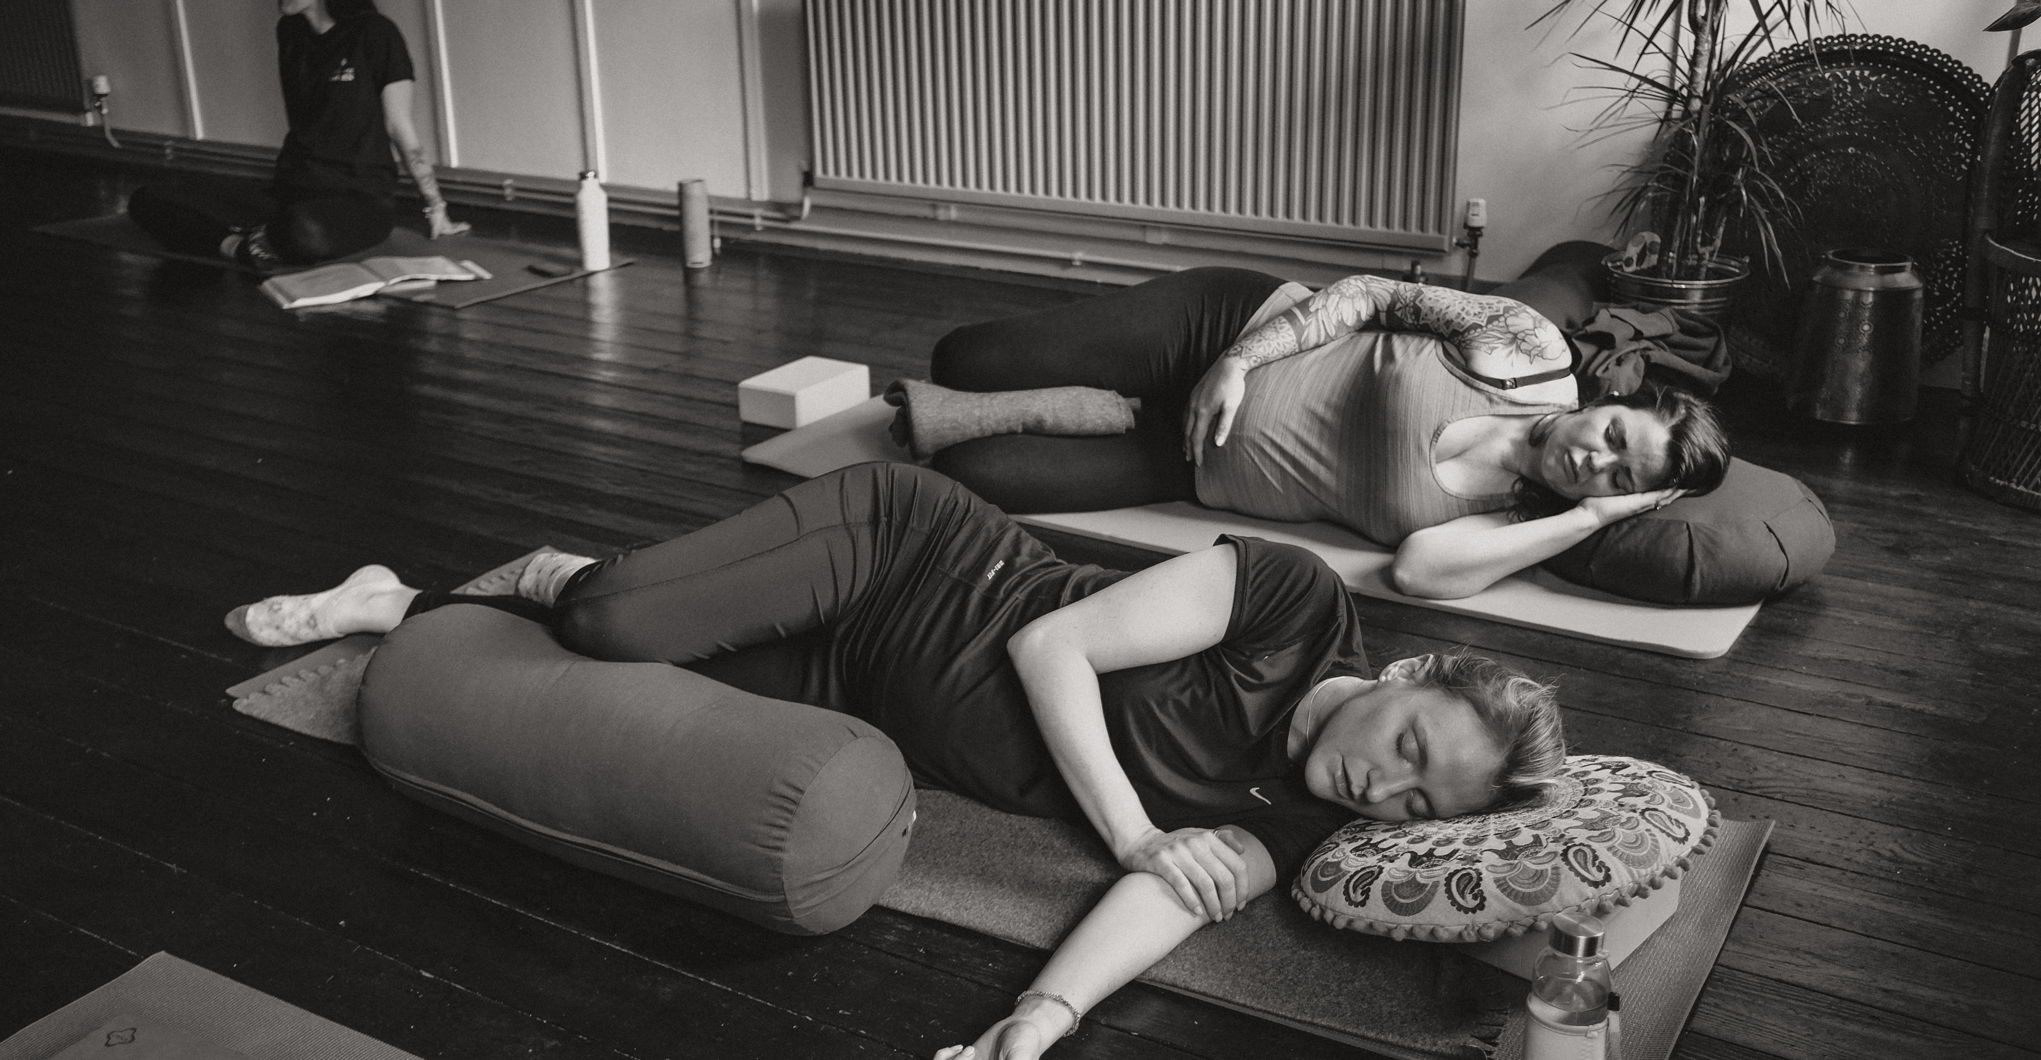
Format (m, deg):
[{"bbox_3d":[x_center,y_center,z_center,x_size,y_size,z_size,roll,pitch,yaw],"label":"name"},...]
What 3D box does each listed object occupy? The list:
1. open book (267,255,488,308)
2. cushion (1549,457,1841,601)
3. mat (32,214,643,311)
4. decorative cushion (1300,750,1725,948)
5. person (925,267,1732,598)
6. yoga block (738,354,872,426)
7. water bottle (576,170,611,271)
[{"bbox_3d":[-1.606,-0.624,4.869,0.500,0.050,0.260,-16,25,-34],"label":"open book"},{"bbox_3d":[0.950,-0.007,2.849,0.410,0.155,0.410,11,24,31],"label":"cushion"},{"bbox_3d":[-1.896,-0.777,5.363,1.830,0.008,0.575,13,24,33],"label":"mat"},{"bbox_3d":[0.471,0.302,1.954,0.410,0.130,0.410,-3,16,35],"label":"decorative cushion"},{"bbox_3d":[0.406,-0.216,3.107,1.360,0.400,0.580,13,25,35],"label":"person"},{"bbox_3d":[-0.410,-0.262,3.778,0.138,0.071,0.230,11,23,30],"label":"yoga block"},{"bbox_3d":[-1.073,-0.775,4.969,0.075,0.240,0.075,-1,20,0],"label":"water bottle"}]

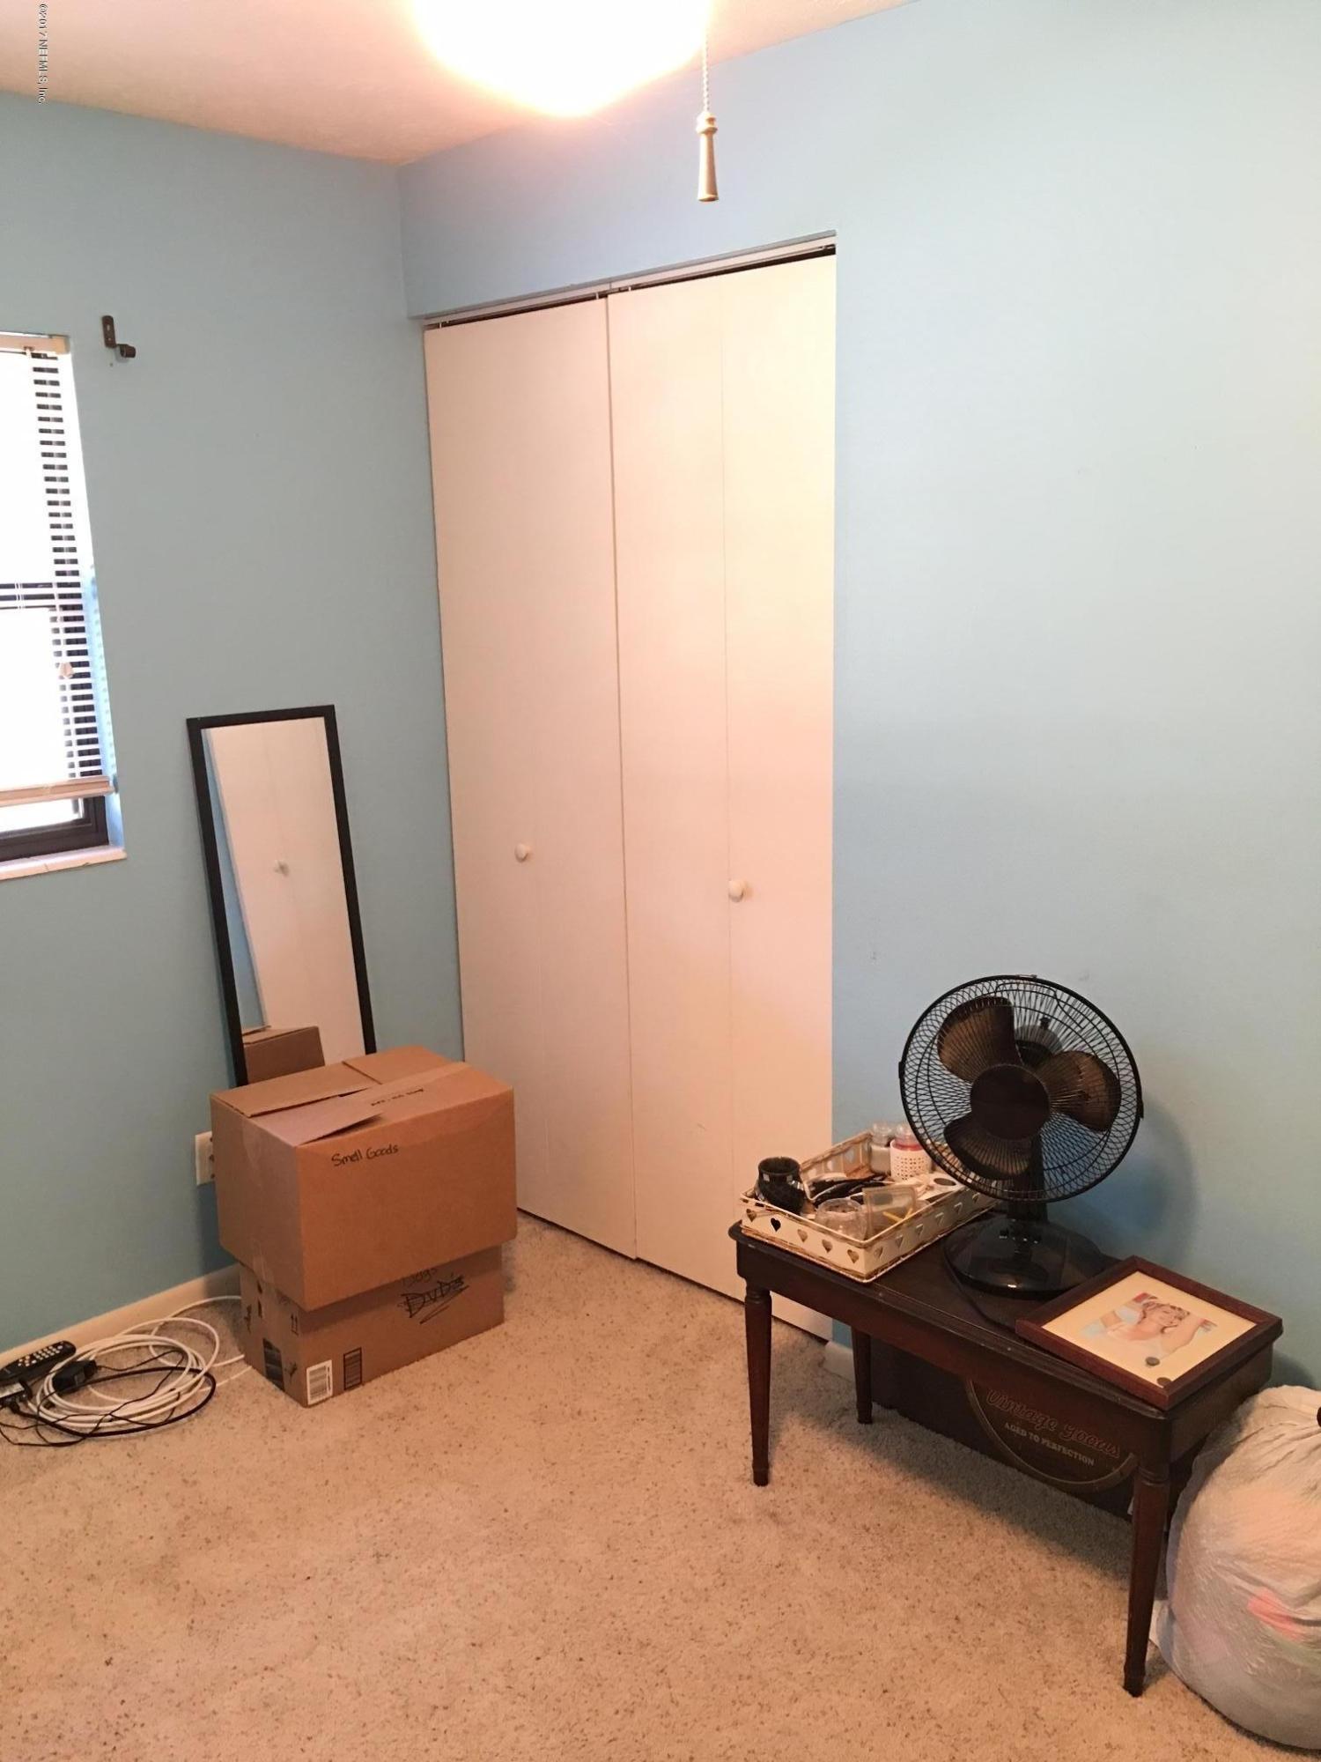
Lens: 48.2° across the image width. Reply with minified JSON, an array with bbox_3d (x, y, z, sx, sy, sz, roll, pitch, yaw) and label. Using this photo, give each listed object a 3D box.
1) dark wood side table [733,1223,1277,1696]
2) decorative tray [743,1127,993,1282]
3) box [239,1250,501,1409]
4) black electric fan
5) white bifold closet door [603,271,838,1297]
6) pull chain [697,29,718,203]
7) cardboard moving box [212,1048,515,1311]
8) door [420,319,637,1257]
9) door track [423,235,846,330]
[{"bbox_3d":[0.510,0.843,2.357,0.760,0.465,0.320,11,18,43],"label":"dark wood side table"},{"bbox_3d":[0.350,0.540,2.500,0.261,0.067,0.355,11,18,43],"label":"decorative tray"},{"bbox_3d":[-0.582,0.838,3.023,0.459,0.224,0.240,-12,17,-39],"label":"box"},{"bbox_3d":[0.569,0.369,2.278,0.358,0.491,0.249,5,15,26],"label":"black electric fan"},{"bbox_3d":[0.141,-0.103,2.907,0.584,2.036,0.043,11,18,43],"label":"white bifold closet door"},{"bbox_3d":[0.035,-0.579,1.119,0.016,0.120,0.016,-1,13,0],"label":"pull chain"},{"bbox_3d":[-0.589,0.571,2.962,0.469,0.324,0.367,-12,17,-38],"label":"cardboard moving box"},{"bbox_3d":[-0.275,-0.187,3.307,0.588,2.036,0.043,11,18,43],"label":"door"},{"bbox_3d":[-0.093,-1.153,2.875,1.178,0.024,0.033,11,18,43],"label":"door track"}]

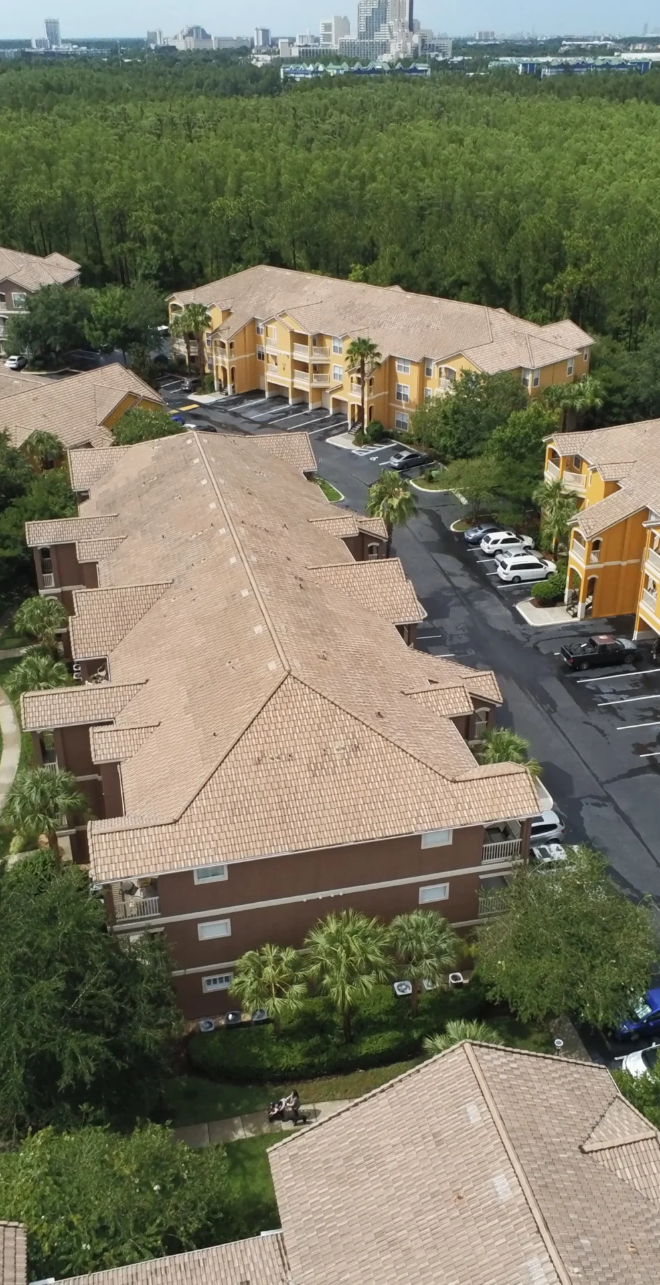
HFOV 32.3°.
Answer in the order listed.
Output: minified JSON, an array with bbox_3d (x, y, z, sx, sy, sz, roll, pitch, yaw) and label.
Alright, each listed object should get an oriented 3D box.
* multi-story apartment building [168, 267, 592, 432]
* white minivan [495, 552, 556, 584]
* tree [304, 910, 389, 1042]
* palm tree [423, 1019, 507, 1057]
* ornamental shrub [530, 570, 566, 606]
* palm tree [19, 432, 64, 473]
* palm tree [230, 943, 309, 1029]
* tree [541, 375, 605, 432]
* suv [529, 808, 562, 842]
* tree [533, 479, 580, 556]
[{"bbox_3d":[4.453,-37.537,141.452,25.984,13.804,57.855,-25,37,-38],"label":"multi-story apartment building"},{"bbox_3d":[16.714,-6.370,96.109,5.050,1.750,1.930,-8,29,-14],"label":"white minivan"},{"bbox_3d":[0.824,14.915,49.764,3.755,7.105,3.755,0,28,0],"label":"tree"},{"bbox_3d":[5.318,17.557,45.611,3.755,6.293,3.755,0,28,0],"label":"palm tree"},{"bbox_3d":[17.492,-4.413,91.548,2.700,1.900,2.600,0,28,0],"label":"ornamental shrub"},{"bbox_3d":[-27.585,-16.906,110.803,4.000,7.000,4.000,0,28,0],"label":"palm tree"},{"bbox_3d":[-2.606,15.820,50.541,3.400,5.600,3.400,0,28,0],"label":"palm tree"},{"bbox_3d":[25.736,-23.951,121.748,6.300,8.600,5.200,0,28,0],"label":"tree"},{"bbox_3d":[10.736,10.493,63.613,4.650,1.720,1.870,-7,29,-12],"label":"suv"},{"bbox_3d":[19.508,-10.219,96.916,3.958,7.003,3.857,0,28,0],"label":"tree"}]

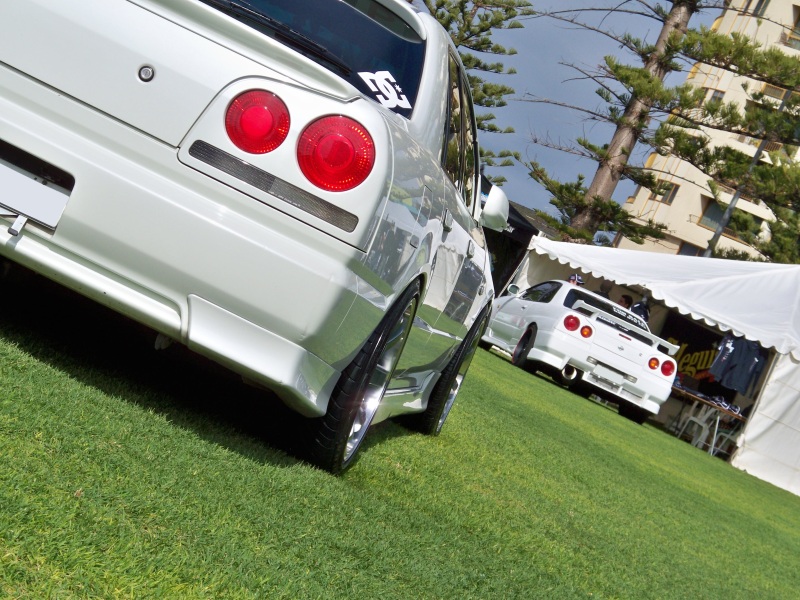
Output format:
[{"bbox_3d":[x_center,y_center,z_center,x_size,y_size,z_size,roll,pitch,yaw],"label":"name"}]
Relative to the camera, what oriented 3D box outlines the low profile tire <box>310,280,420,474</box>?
[{"bbox_3d":[-0.158,0.171,6.612,0.235,0.640,0.640,26,2,6],"label":"low profile tire"}]

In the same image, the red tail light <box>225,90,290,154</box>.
[{"bbox_3d":[-0.333,-0.419,5.620,0.155,0.155,0.070,26,2,6],"label":"red tail light"}]

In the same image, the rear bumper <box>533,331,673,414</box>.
[{"bbox_3d":[2.497,0.845,29.345,1.740,0.460,0.680,25,1,-10],"label":"rear bumper"}]

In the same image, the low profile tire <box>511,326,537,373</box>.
[{"bbox_3d":[1.661,0.626,29.924,0.260,0.650,0.650,25,1,-10],"label":"low profile tire"}]

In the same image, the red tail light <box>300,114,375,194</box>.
[{"bbox_3d":[-0.147,-0.345,5.640,0.187,0.187,0.070,26,2,6],"label":"red tail light"}]

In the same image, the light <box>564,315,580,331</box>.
[{"bbox_3d":[2.104,0.280,29.120,0.195,0.195,0.070,25,1,-10],"label":"light"}]

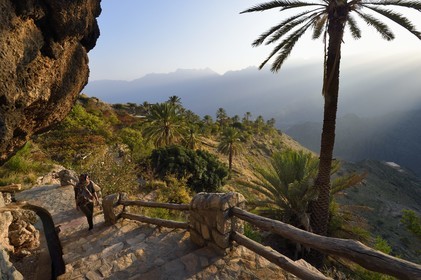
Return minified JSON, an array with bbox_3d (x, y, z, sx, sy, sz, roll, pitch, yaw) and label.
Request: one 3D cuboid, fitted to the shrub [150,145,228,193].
[{"bbox_3d":[-1.504,2.141,15.500,5.660,3.702,5.094,0,11,0],"label":"shrub"}]

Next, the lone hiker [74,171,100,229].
[{"bbox_3d":[-3.404,1.743,5.838,0.620,1.680,0.450,-7,13,-33],"label":"lone hiker"}]

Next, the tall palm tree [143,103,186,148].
[{"bbox_3d":[-6.203,-1.658,28.000,5.447,6.567,5.447,0,11,0],"label":"tall palm tree"}]

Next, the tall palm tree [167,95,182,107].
[{"bbox_3d":[-10.945,-10.311,64.000,4.202,6.913,4.202,0,11,0],"label":"tall palm tree"}]

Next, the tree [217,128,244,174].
[{"bbox_3d":[2.840,1.575,30.000,3.971,7.044,3.971,0,11,0],"label":"tree"}]

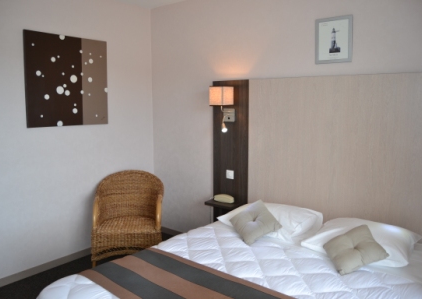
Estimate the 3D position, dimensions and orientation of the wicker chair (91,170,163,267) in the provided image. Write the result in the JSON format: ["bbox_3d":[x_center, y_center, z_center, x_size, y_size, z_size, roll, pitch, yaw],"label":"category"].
[{"bbox_3d":[-0.760,0.652,3.203,0.610,0.810,0.580,0,8,-4],"label":"wicker chair"}]

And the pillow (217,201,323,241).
[{"bbox_3d":[0.448,0.490,2.564,0.640,0.160,0.470,7,19,39],"label":"pillow"}]

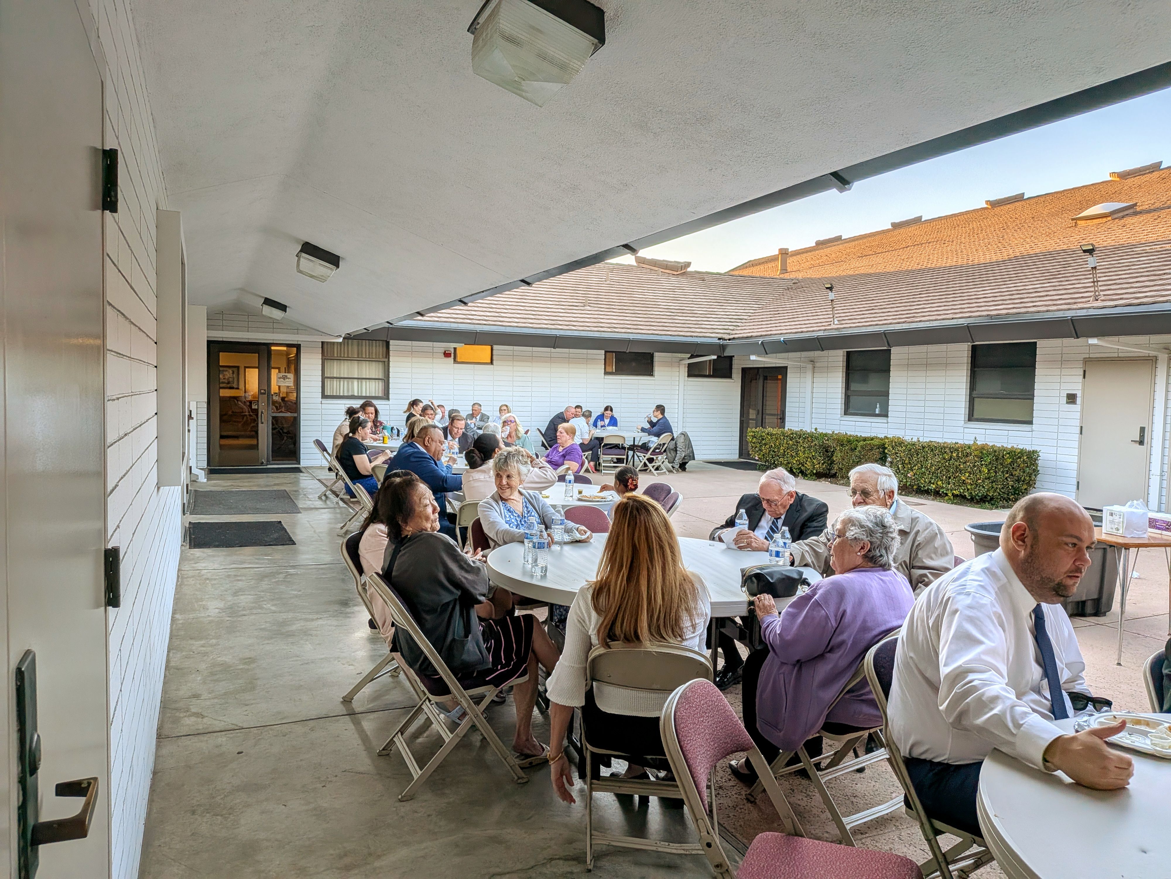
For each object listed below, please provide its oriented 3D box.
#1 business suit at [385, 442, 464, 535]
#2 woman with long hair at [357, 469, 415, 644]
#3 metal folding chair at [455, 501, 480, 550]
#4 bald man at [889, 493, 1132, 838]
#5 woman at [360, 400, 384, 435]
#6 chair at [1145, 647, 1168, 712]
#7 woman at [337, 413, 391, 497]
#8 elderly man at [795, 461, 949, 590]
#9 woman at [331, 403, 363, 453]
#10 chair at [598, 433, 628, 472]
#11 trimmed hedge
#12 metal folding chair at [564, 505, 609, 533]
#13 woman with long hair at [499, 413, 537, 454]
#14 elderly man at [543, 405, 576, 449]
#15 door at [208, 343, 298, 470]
[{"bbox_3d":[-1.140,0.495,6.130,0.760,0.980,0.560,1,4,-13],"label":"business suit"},{"bbox_3d":[-0.720,0.662,3.800,0.780,1.100,0.480,3,4,19],"label":"woman with long hair"},{"bbox_3d":[-0.550,0.766,5.449,0.460,0.760,0.530,3,4,20],"label":"metal folding chair"},{"bbox_3d":[1.020,0.743,1.850,0.800,1.250,0.600,4,5,43],"label":"bald man"},{"bbox_3d":[-2.894,0.110,11.000,0.500,1.280,0.720,0,4,-18],"label":"woman"},{"bbox_3d":[1.910,1.014,2.210,0.460,0.770,0.520,1,3,-5],"label":"chair"},{"bbox_3d":[-2.200,0.352,8.400,0.760,1.190,0.480,1,4,-13],"label":"woman"},{"bbox_3d":[1.230,0.689,3.460,0.820,1.190,0.600,1,3,-12],"label":"elderly man"},{"bbox_3d":[-2.800,0.168,10.200,0.800,1.240,0.500,1,3,-3],"label":"woman"},{"bbox_3d":[0.500,0.274,14.800,0.460,0.770,0.490,1,3,2],"label":"chair"},{"bbox_3d":[4.738,0.373,13.738,0.900,0.820,5.700,0,4,-25],"label":"trimmed hedge"},{"bbox_3d":[0.037,0.797,4.723,0.460,0.760,0.520,1,3,-9],"label":"metal folding chair"},{"bbox_3d":[-0.810,0.306,9.550,0.500,1.220,0.720,3,4,30],"label":"woman with long hair"},{"bbox_3d":[-0.415,-0.027,15.050,0.800,1.200,0.520,2,3,7],"label":"elderly man"},{"bbox_3d":[-5.792,-0.607,14.243,1.500,2.150,0.100,0,4,-25],"label":"door"}]

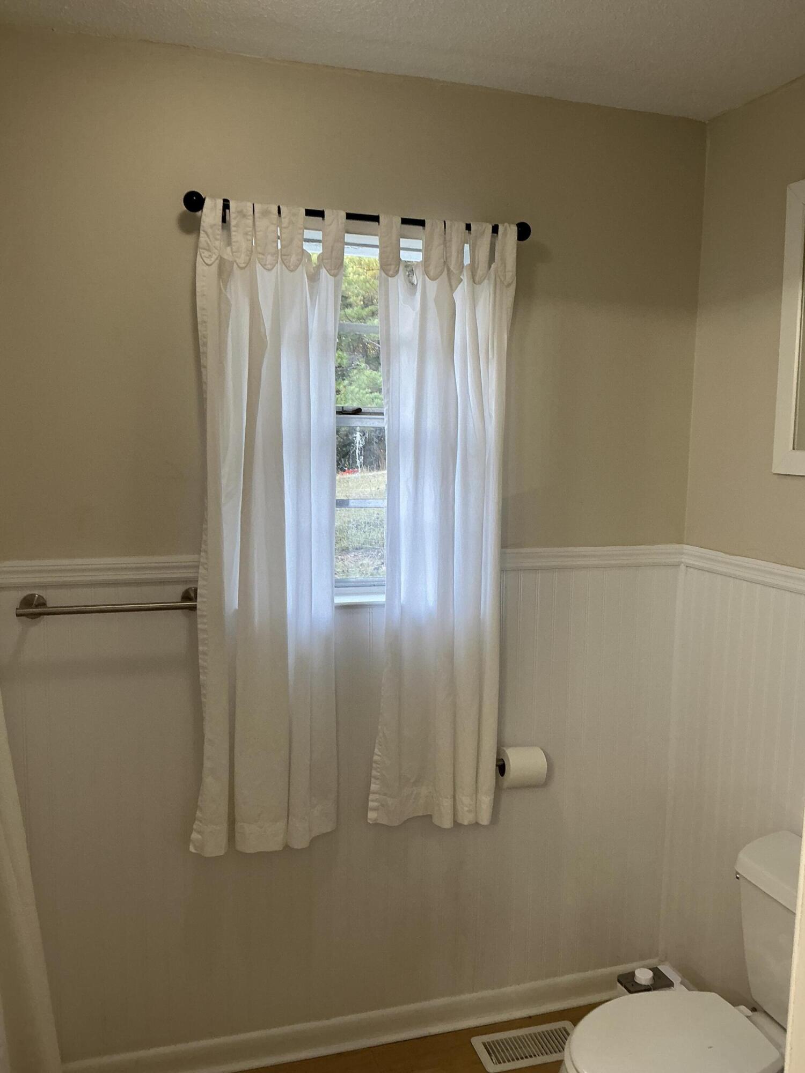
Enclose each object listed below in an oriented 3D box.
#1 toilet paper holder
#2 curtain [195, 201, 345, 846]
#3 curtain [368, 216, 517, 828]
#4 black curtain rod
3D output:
[{"bbox_3d":[0.286,0.597,2.235,0.147,0.111,0.125,-1,7,-17],"label":"toilet paper holder"},{"bbox_3d":[-0.309,0.011,1.979,0.353,1.485,0.090,-1,7,-17],"label":"curtain"},{"bbox_3d":[0.094,0.002,2.100,0.348,1.485,0.090,-1,7,-17],"label":"curtain"},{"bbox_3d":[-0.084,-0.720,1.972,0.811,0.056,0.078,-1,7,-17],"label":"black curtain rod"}]

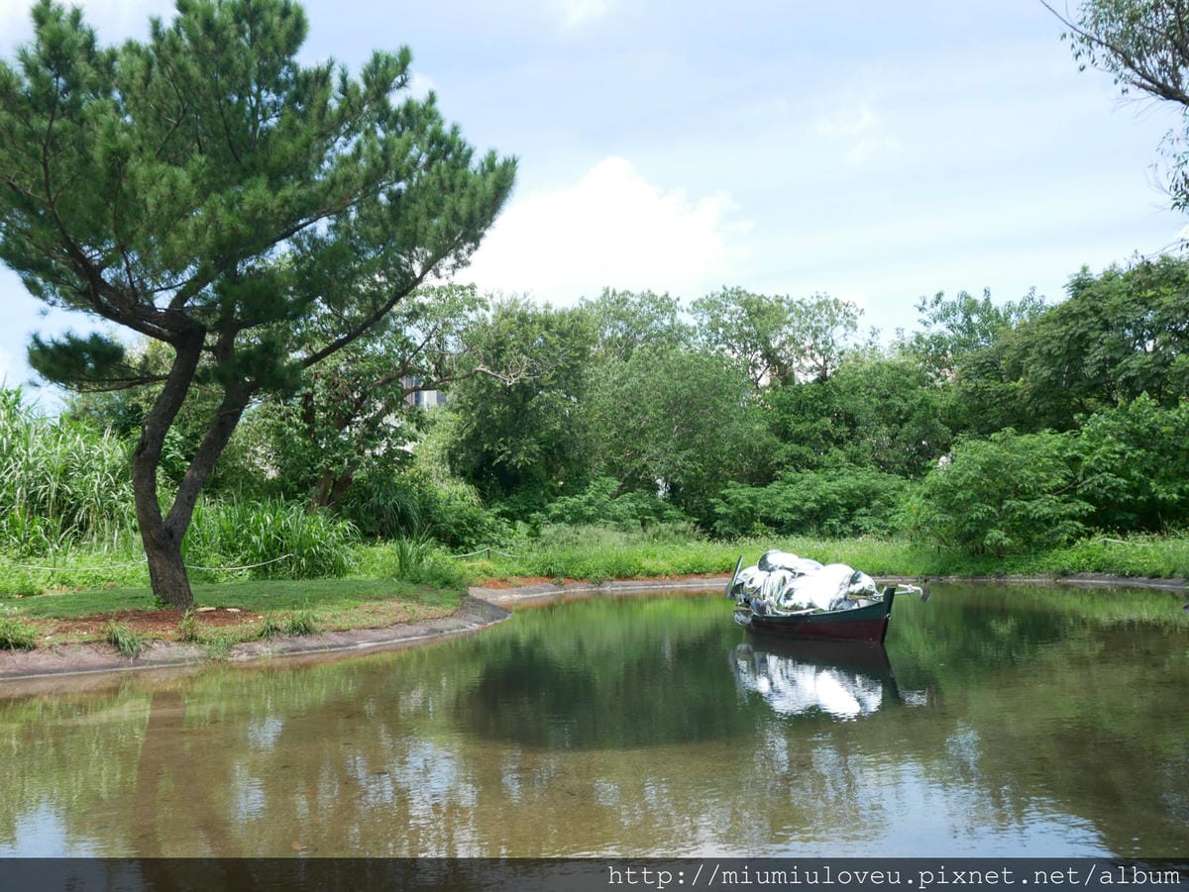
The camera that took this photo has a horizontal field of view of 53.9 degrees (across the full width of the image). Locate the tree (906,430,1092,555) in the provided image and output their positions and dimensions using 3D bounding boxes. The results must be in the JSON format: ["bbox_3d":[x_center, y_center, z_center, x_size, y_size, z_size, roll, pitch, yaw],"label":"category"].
[{"bbox_3d":[9.953,1.151,28.800,4.270,3.080,3.630,-2,-3,0],"label":"tree"}]

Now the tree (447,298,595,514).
[{"bbox_3d":[-2.148,-0.591,34.000,4.110,7.450,4.110,-2,-3,0],"label":"tree"}]

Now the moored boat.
[{"bbox_3d":[3.194,2.117,16.869,1.250,1.330,3.200,1,-4,-37],"label":"moored boat"}]

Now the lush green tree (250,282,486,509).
[{"bbox_3d":[-5.911,-0.619,30.500,5.730,7.330,5.230,-2,-3,0],"label":"lush green tree"}]

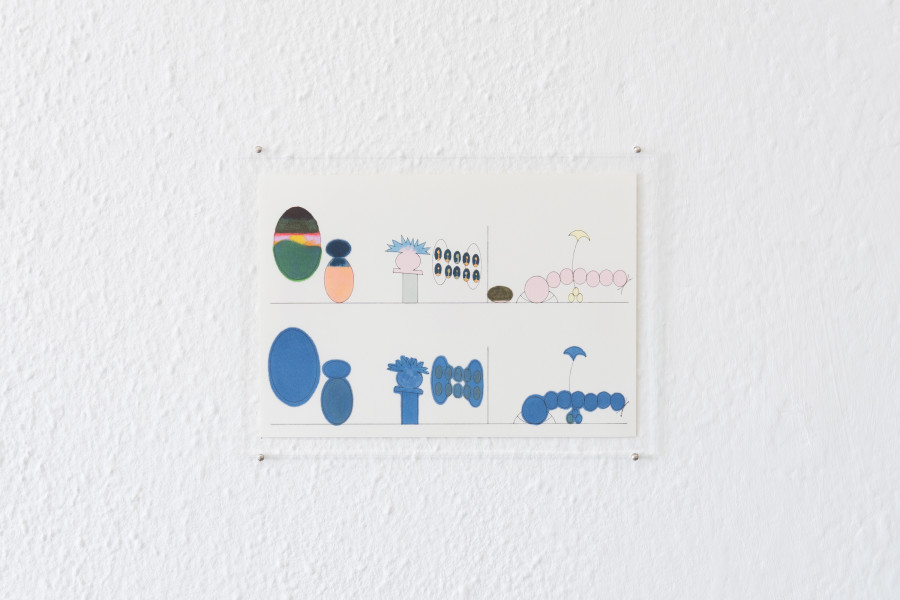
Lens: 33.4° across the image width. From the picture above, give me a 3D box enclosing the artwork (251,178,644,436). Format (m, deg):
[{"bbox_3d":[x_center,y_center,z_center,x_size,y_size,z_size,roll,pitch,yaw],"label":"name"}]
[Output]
[{"bbox_3d":[-0.002,0.004,1.182,0.297,0.209,0.003,0,2,0],"label":"artwork"}]

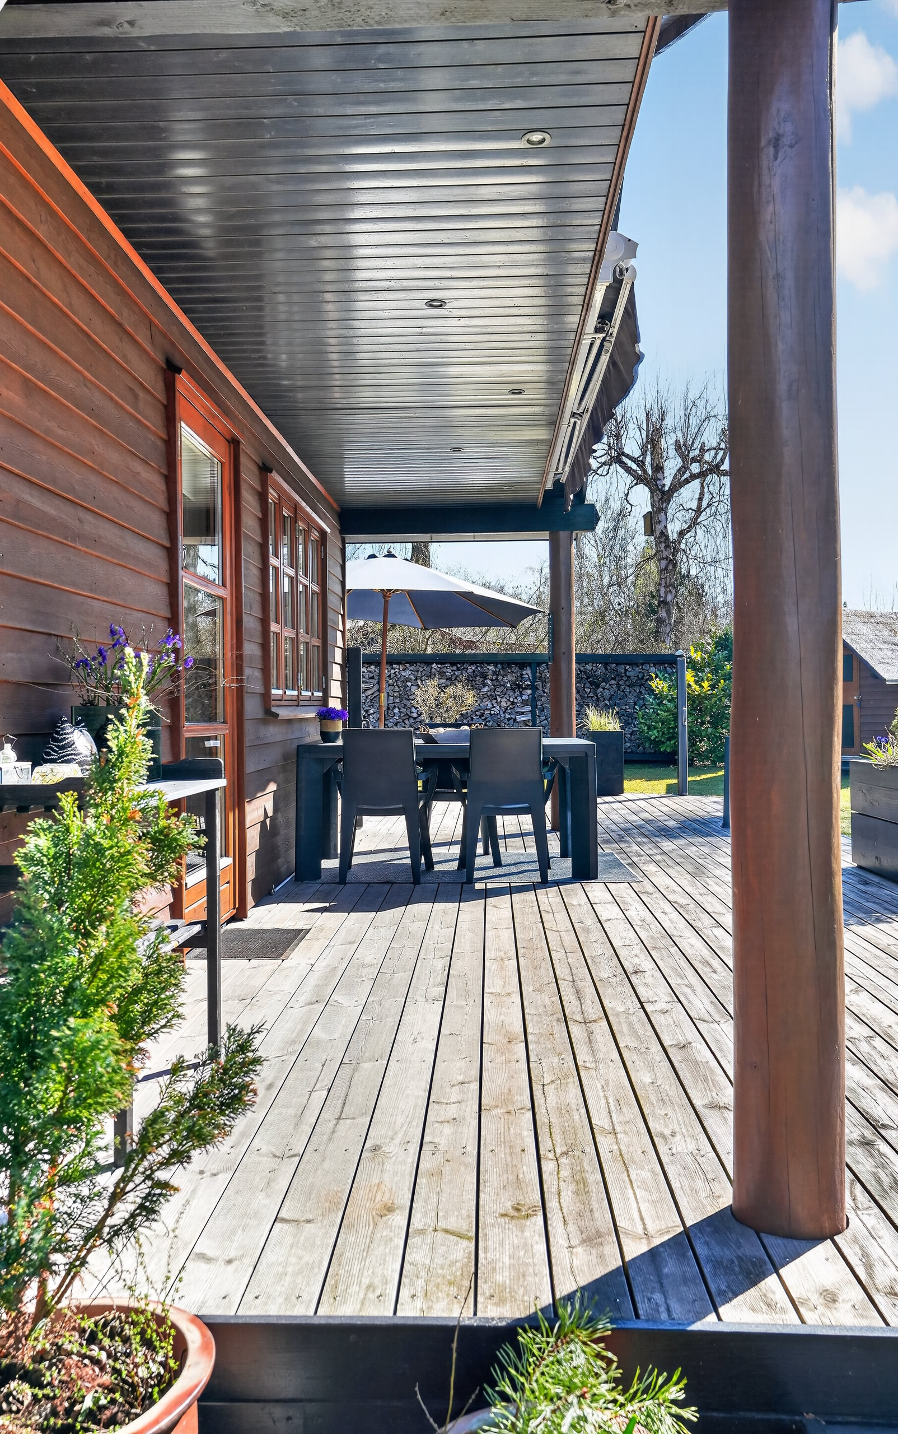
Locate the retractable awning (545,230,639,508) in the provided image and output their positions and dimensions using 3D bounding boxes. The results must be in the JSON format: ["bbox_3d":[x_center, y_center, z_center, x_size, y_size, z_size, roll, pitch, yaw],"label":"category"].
[{"bbox_3d":[0.743,-1.693,6.289,0.230,0.370,4.100,-1,1,2],"label":"retractable awning"}]

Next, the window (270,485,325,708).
[{"bbox_3d":[-0.873,-0.623,6.541,0.080,1.090,1.800,-1,1,2],"label":"window"}]

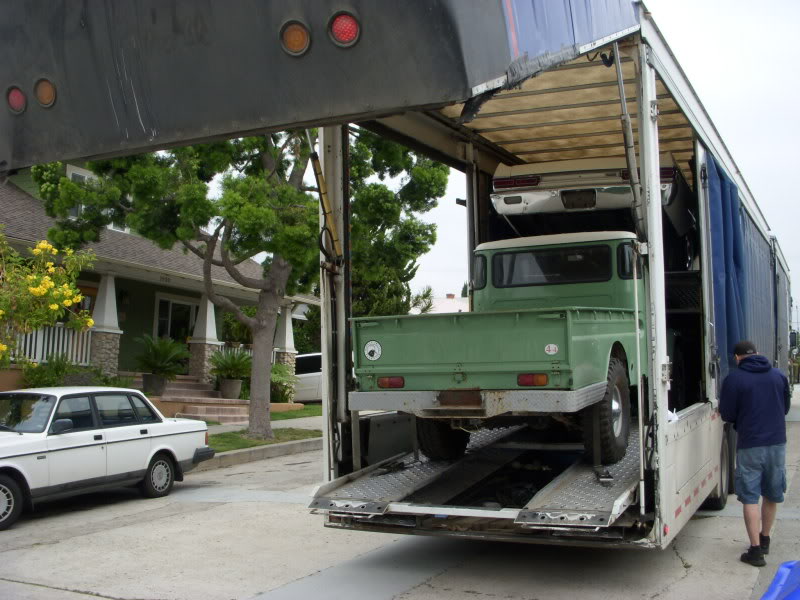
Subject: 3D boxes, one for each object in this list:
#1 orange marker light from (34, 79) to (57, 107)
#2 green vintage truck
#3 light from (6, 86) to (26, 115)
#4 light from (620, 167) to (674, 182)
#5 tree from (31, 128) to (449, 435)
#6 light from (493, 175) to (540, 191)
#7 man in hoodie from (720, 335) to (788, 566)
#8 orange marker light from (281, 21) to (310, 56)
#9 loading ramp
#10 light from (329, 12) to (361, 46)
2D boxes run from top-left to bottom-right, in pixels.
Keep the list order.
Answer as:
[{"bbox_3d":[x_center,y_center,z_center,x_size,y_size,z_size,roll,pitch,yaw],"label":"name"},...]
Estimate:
[{"bbox_3d":[-1.578,-0.922,3.910,0.130,0.130,0.040,-2,22,29],"label":"orange marker light"},{"bbox_3d":[1.447,0.317,8.318,1.690,1.950,5.000,-3,0,26],"label":"green vintage truck"},{"bbox_3d":[-1.749,-0.911,4.010,0.130,0.130,0.040,-2,22,29],"label":"light"},{"bbox_3d":[2.350,-1.191,8.337,0.520,0.140,0.120,-3,-4,26],"label":"light"},{"bbox_3d":[-3.208,-1.190,18.000,7.300,8.000,6.800,-2,-7,18],"label":"tree"},{"bbox_3d":[1.182,-1.192,8.910,0.520,0.140,0.120,-3,-4,26],"label":"light"},{"bbox_3d":[2.761,1.192,6.820,0.570,1.690,0.500,0,-7,9],"label":"man in hoodie"},{"bbox_3d":[-0.384,-0.960,3.220,0.130,0.130,0.040,-2,22,29],"label":"orange marker light"},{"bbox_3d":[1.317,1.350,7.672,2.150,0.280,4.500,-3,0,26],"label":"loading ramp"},{"bbox_3d":[-0.199,-0.962,3.120,0.130,0.130,0.040,-2,22,29],"label":"light"}]

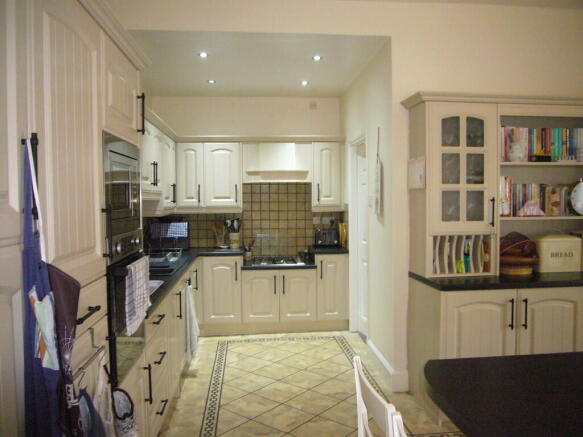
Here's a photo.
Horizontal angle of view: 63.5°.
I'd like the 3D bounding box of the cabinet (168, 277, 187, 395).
[{"bbox_3d":[-1.153,0.828,3.564,0.580,0.685,1.000,-1,3,-6],"label":"cabinet"}]

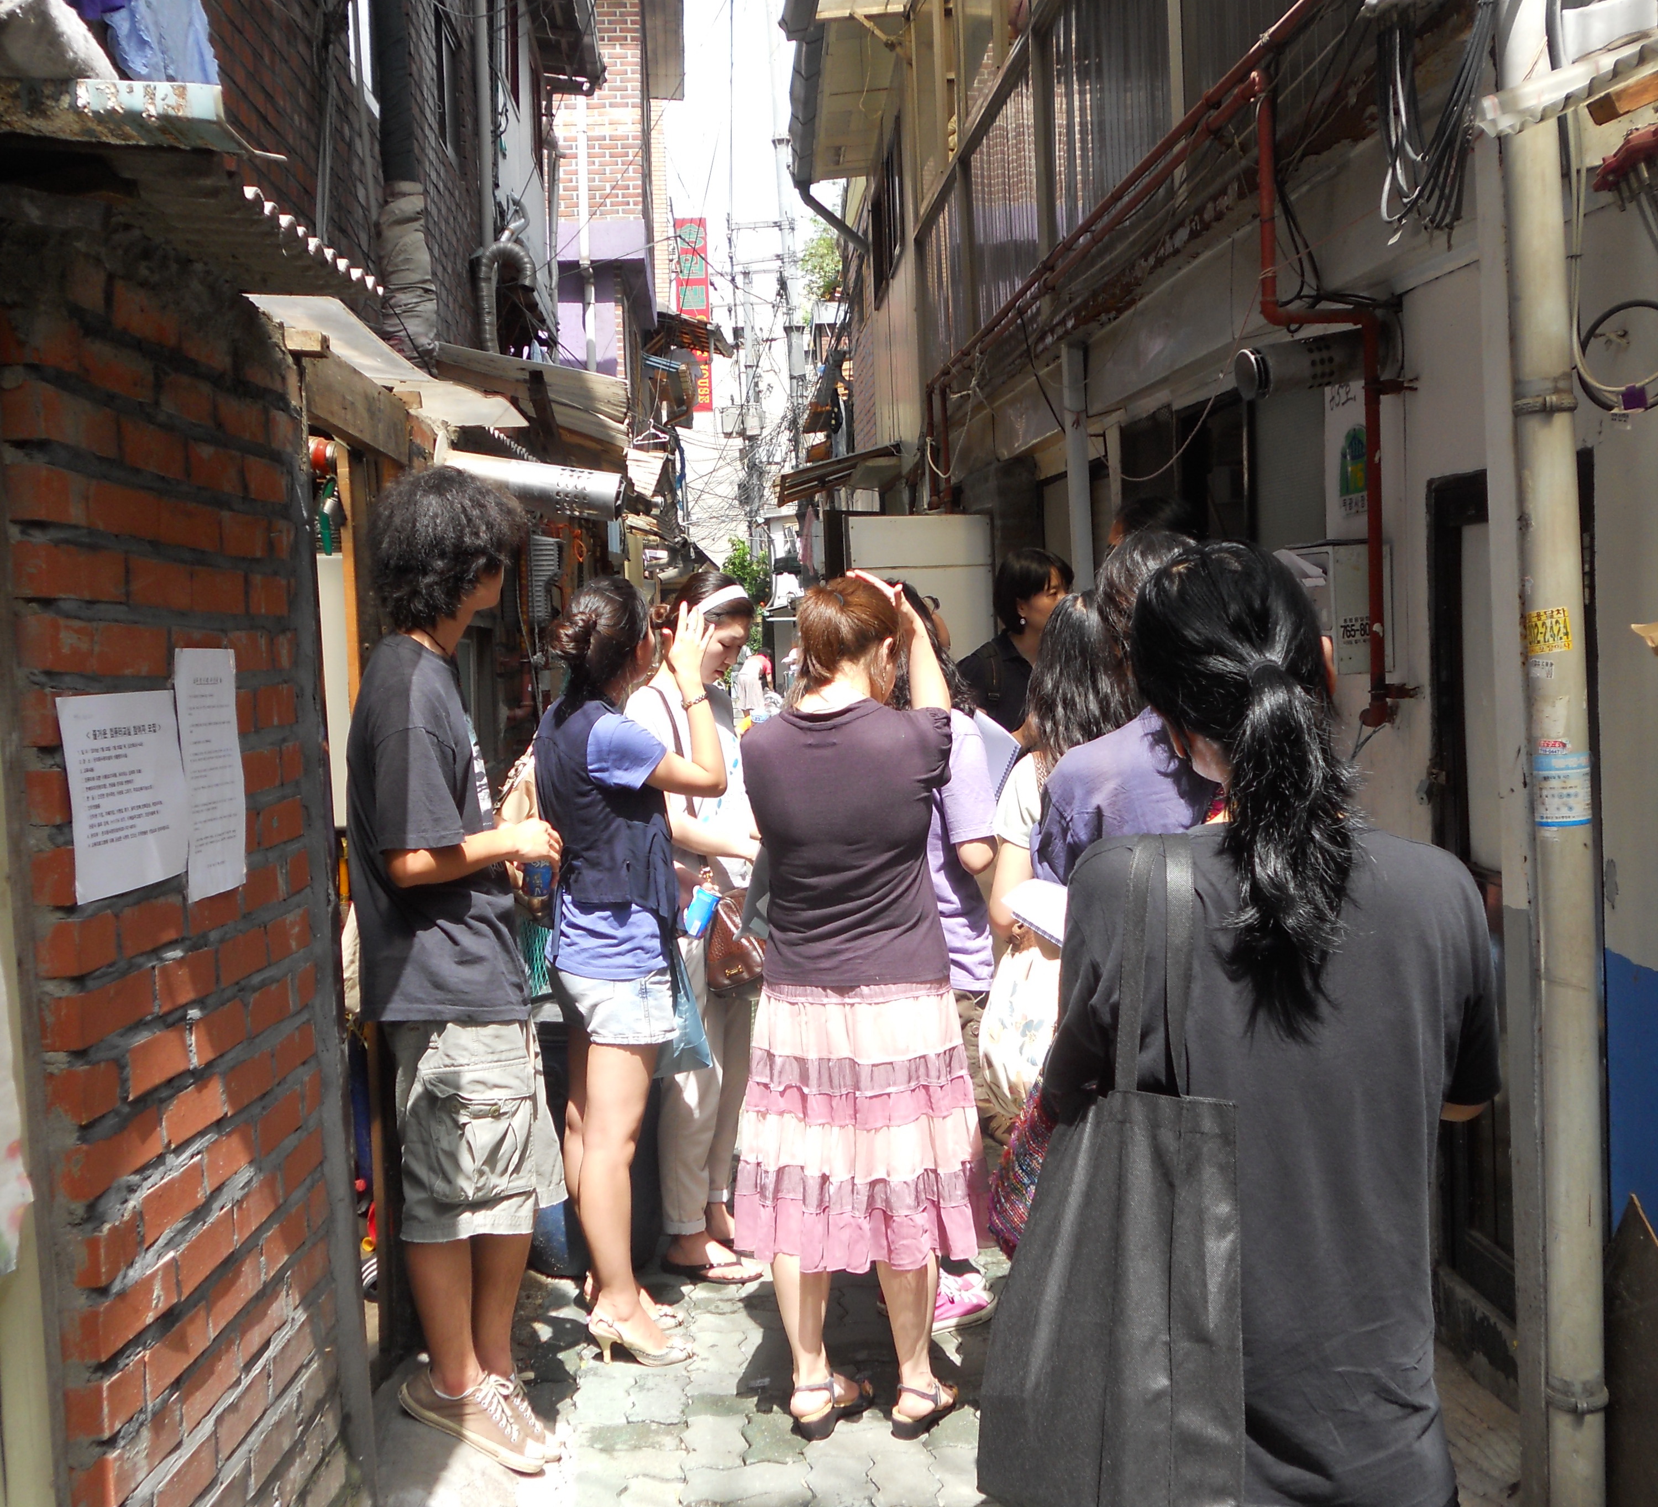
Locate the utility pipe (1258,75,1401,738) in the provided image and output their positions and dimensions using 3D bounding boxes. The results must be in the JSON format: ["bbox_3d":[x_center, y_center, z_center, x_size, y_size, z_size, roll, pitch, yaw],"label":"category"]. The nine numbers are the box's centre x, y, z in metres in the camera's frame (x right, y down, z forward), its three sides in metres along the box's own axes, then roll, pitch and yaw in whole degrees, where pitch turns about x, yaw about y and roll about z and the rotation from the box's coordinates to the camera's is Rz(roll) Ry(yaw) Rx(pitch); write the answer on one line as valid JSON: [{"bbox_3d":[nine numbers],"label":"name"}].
[{"bbox_3d":[1.004,-0.707,4.143,0.249,1.313,0.070,-2,3,-4],"label":"utility pipe"}]

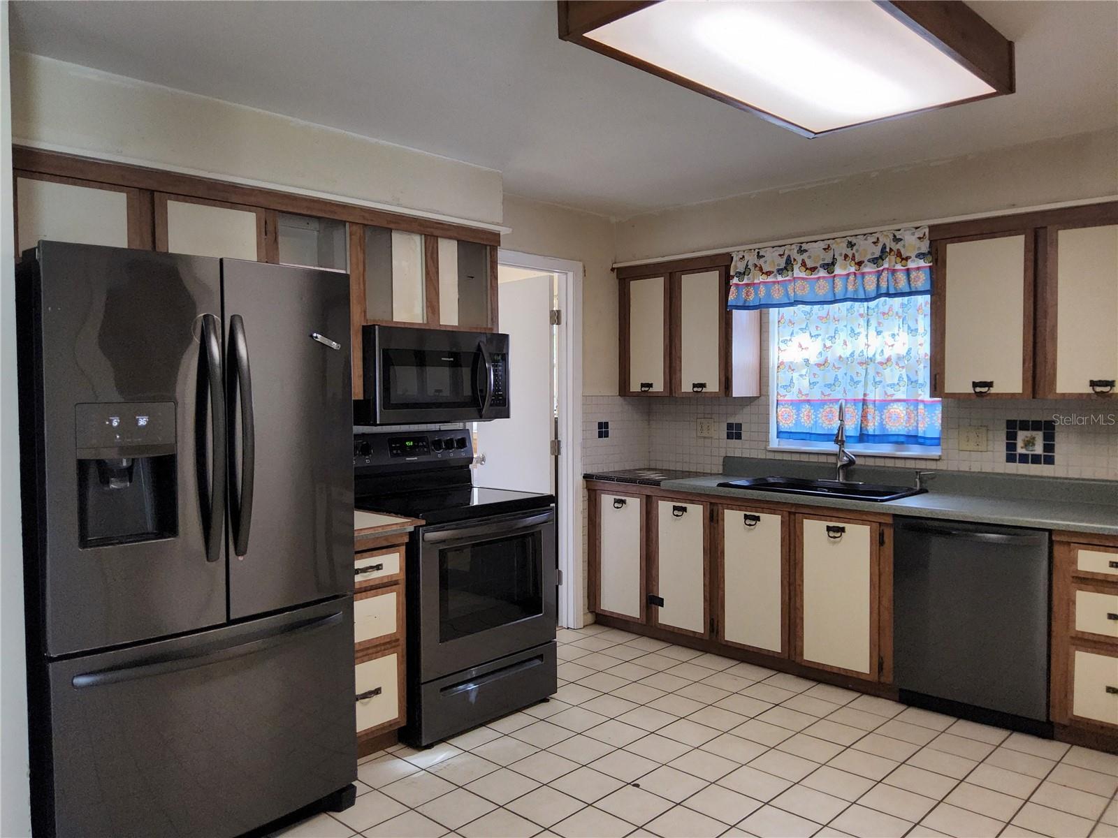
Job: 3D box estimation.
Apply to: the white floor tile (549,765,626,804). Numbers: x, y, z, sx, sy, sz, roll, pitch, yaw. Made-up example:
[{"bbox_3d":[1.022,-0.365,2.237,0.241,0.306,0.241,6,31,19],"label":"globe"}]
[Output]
[{"bbox_3d":[0.102,1.300,2.854,0.201,0.010,0.201,1,2,44],"label":"white floor tile"}]

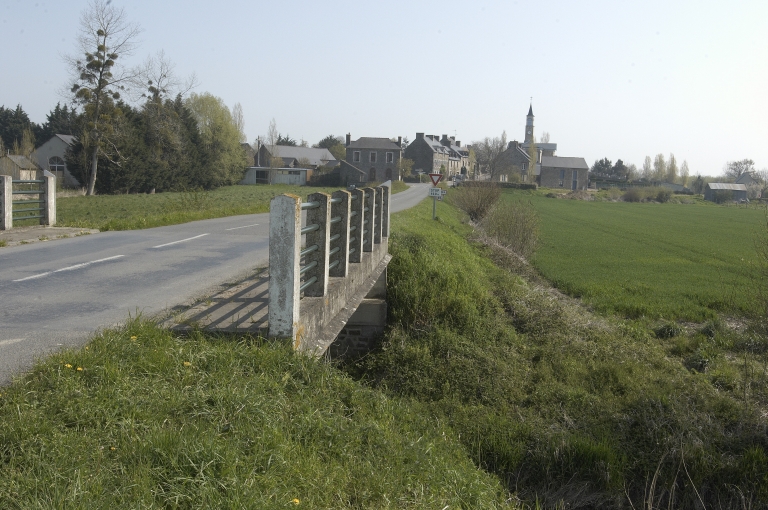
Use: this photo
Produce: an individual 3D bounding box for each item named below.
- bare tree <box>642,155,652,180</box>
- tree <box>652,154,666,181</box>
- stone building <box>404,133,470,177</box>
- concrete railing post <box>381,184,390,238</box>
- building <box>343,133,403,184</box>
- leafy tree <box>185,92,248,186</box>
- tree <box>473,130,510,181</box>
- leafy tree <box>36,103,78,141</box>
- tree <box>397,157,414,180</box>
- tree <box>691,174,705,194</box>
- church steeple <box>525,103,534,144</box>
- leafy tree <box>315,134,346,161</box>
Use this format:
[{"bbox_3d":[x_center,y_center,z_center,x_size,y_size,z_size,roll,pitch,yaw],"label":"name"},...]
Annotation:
[{"bbox_3d":[73.398,-22.466,220.000,2.400,10.200,2.400,2,6,0],"label":"bare tree"},{"bbox_3d":[77.027,-22.745,220.000,3.300,10.800,3.300,2,6,0],"label":"tree"},{"bbox_3d":[12.607,-22.569,183.825,7.200,10.600,26.000,4,6,22],"label":"stone building"},{"bbox_3d":[0.025,-0.829,15.100,0.190,1.000,0.210,2,6,5],"label":"concrete railing post"},{"bbox_3d":[-2.105,-19.281,158.000,10.800,9.400,7.000,2,6,0],"label":"building"},{"bbox_3d":[-22.736,-15.677,107.000,8.600,12.600,8.000,2,6,0],"label":"leafy tree"},{"bbox_3d":[24.048,-22.354,178.000,8.000,11.200,7.500,2,6,0],"label":"tree"},{"bbox_3d":[-47.631,-16.558,115.000,6.000,11.300,5.500,2,6,0],"label":"leafy tree"},{"bbox_3d":[4.118,-16.378,151.000,3.400,4.900,3.300,2,6,0],"label":"tree"},{"bbox_3d":[73.690,-16.428,185.000,2.800,4.700,2.800,2,6,0],"label":"tree"},{"bbox_3d":[44.298,-40.036,240.000,2.500,12.600,2.500,2,6,0],"label":"church steeple"},{"bbox_3d":[-11.615,-20.779,168.000,6.200,9.600,5.800,2,6,0],"label":"leafy tree"}]

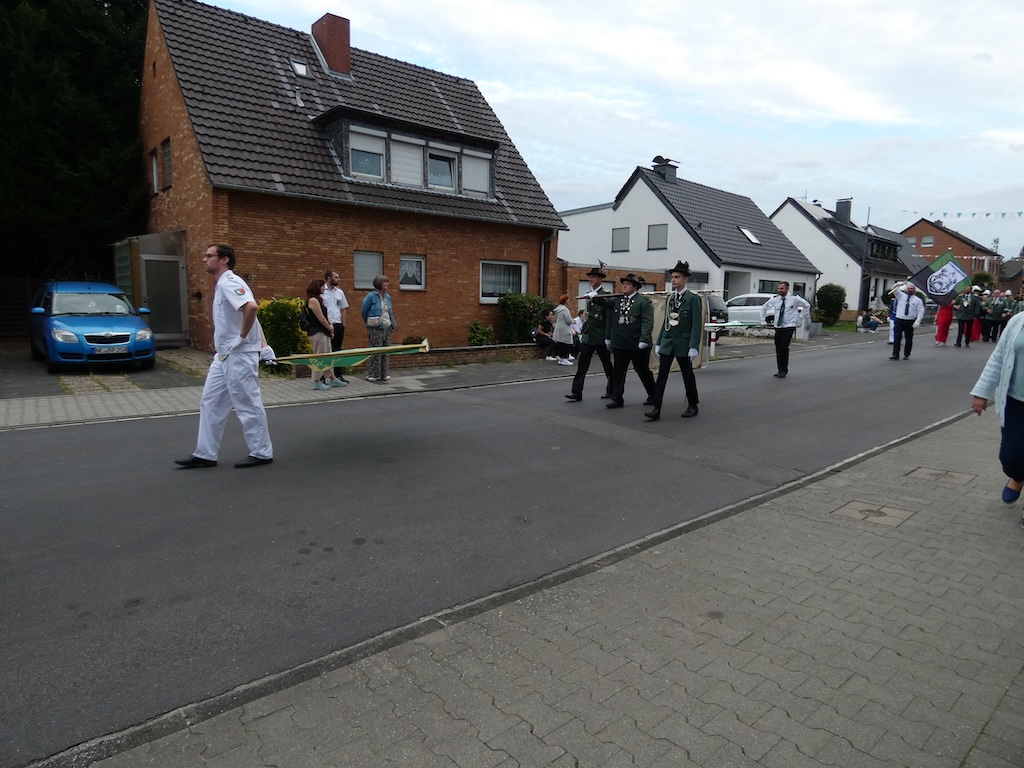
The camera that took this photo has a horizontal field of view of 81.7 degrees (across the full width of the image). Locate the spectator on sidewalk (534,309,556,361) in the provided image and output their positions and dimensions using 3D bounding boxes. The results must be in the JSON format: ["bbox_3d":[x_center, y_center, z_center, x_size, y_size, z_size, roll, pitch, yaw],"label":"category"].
[{"bbox_3d":[0.776,-1.113,13.300,0.620,1.150,0.460,6,9,30],"label":"spectator on sidewalk"}]

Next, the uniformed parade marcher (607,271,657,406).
[{"bbox_3d":[1.597,-0.579,7.973,0.700,1.792,0.660,-6,11,-40],"label":"uniformed parade marcher"}]

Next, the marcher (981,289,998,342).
[{"bbox_3d":[16.448,-2.353,20.400,0.420,1.780,0.550,-7,11,-43],"label":"marcher"}]

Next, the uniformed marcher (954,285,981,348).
[{"bbox_3d":[13.912,-2.040,18.069,0.480,1.852,0.650,-6,11,-40],"label":"uniformed marcher"}]

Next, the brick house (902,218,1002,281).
[{"bbox_3d":[42.862,-11.679,60.079,9.700,9.200,8.000,-6,11,-39],"label":"brick house"}]

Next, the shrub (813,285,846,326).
[{"bbox_3d":[15.535,-3.824,28.856,1.550,2.031,1.500,-6,11,-39],"label":"shrub"}]

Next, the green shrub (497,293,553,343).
[{"bbox_3d":[0.381,-1.815,16.693,1.550,1.516,1.350,-6,11,-39],"label":"green shrub"}]

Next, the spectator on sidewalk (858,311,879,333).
[{"bbox_3d":[14.745,-2.609,24.400,0.750,0.960,0.550,7,10,35],"label":"spectator on sidewalk"}]

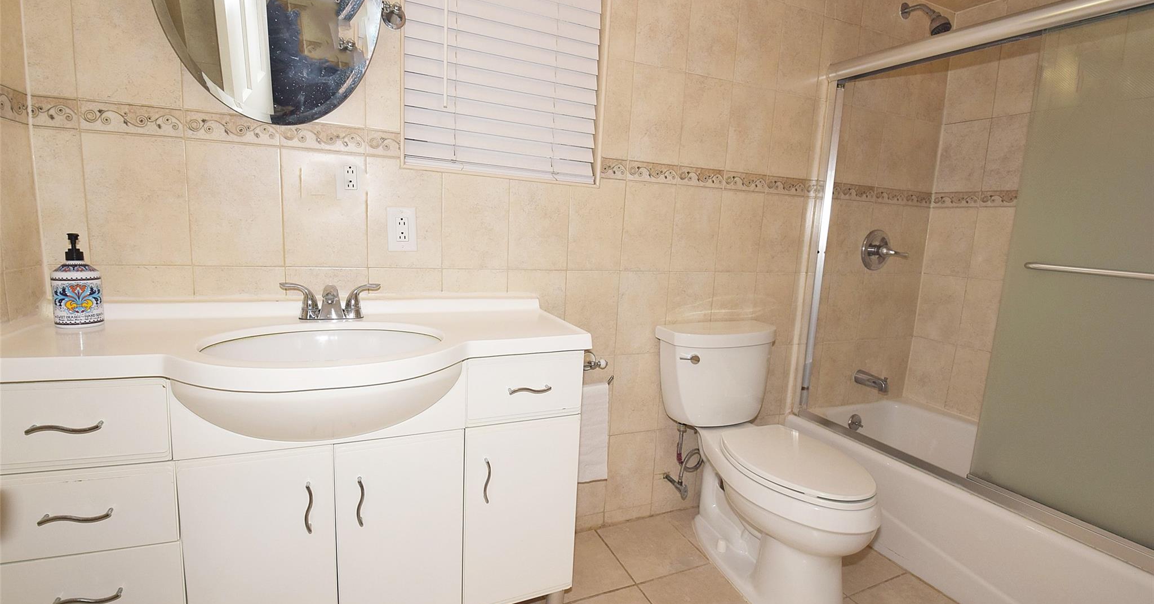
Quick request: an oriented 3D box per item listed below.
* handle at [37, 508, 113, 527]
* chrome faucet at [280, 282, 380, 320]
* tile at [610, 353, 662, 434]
[{"bbox_3d":[-0.909,0.391,0.874,0.103,0.023,0.026,-1,9,-22],"label":"handle"},{"bbox_3d":[-0.650,0.001,1.273,0.243,0.096,0.125,-1,9,-22],"label":"chrome faucet"},{"bbox_3d":[0.223,0.345,1.804,0.202,0.307,0.010,-1,9,-22],"label":"tile"}]

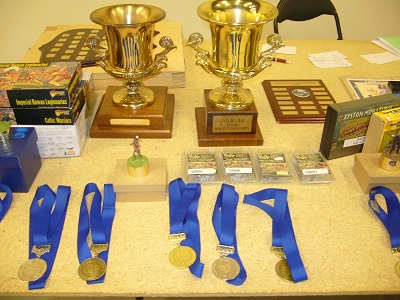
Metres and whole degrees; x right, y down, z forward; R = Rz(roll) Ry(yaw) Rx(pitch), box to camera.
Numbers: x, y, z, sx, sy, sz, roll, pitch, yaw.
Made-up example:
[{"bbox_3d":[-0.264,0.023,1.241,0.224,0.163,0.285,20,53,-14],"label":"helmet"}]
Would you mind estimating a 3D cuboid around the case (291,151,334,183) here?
[{"bbox_3d":[0.278,0.040,1.012,0.081,0.020,0.105,-2,36,-3],"label":"case"}]

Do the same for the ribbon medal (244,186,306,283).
[{"bbox_3d":[0.142,0.156,0.793,0.100,0.015,0.248,0,35,0],"label":"ribbon medal"}]

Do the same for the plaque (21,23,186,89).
[{"bbox_3d":[-0.337,-0.356,1.485,0.551,0.059,0.499,-2,35,-4],"label":"plaque"}]

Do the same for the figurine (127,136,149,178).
[{"bbox_3d":[-0.133,0.010,0.857,0.047,0.092,0.047,0,35,0],"label":"figurine"}]

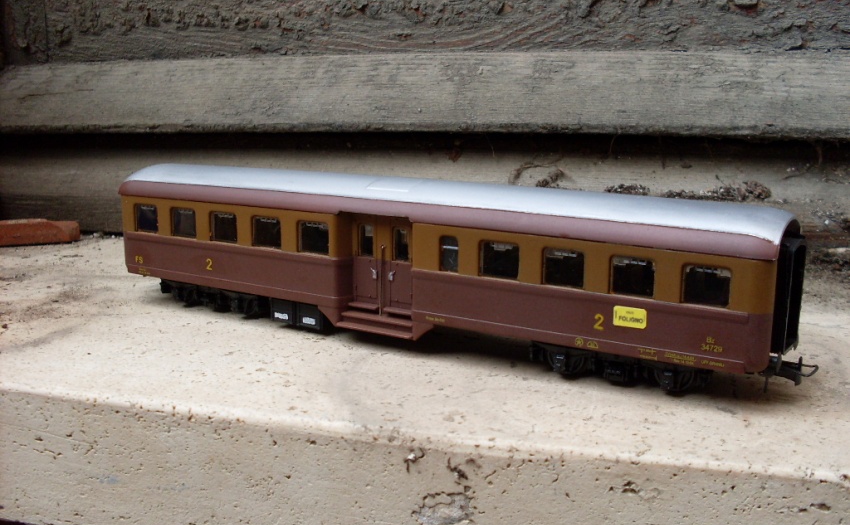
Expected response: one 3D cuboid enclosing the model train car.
[{"bbox_3d":[-0.004,-0.001,0.268,0.218,0.046,0.034,7,12,31],"label":"model train car"}]

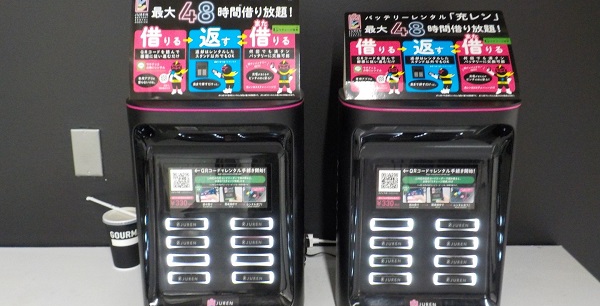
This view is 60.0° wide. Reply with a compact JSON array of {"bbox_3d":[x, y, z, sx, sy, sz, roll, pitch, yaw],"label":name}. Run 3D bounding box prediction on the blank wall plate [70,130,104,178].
[{"bbox_3d":[-0.529,0.002,1.292,0.070,0.120,0.009,0,15,0],"label":"blank wall plate"}]

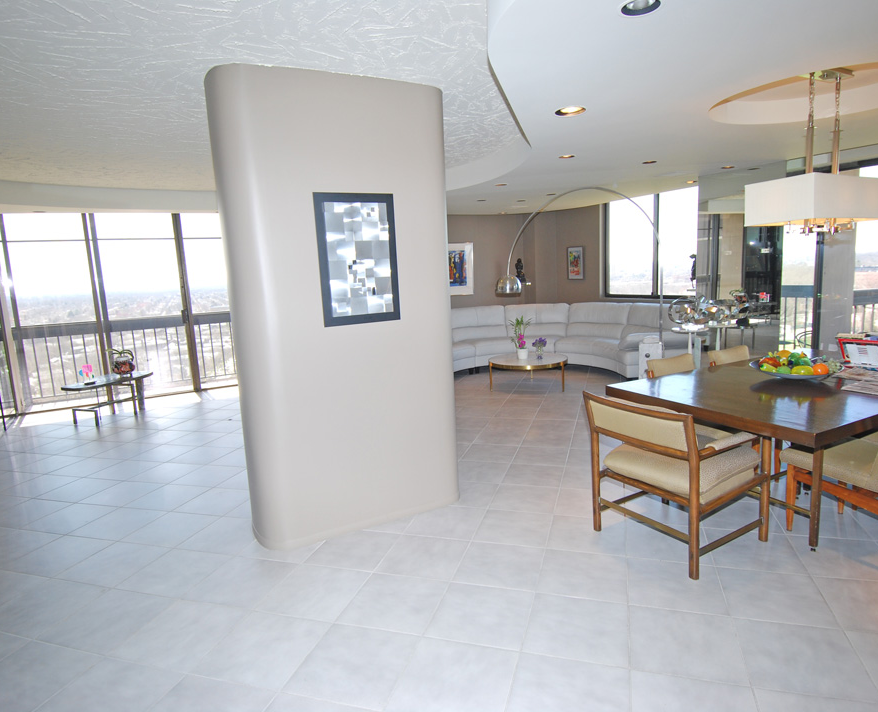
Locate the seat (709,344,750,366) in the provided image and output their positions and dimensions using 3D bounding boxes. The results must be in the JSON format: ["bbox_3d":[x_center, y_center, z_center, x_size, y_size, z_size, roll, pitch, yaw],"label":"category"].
[{"bbox_3d":[2.365,0.370,3.939,0.483,0.818,0.587,-7,9,-24],"label":"seat"}]

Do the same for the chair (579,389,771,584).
[{"bbox_3d":[1.270,0.591,2.861,0.694,0.814,0.648,-8,10,-30],"label":"chair"}]

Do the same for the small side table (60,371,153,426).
[{"bbox_3d":[-4.037,0.523,6.536,0.537,0.454,1.032,1,9,25],"label":"small side table"}]

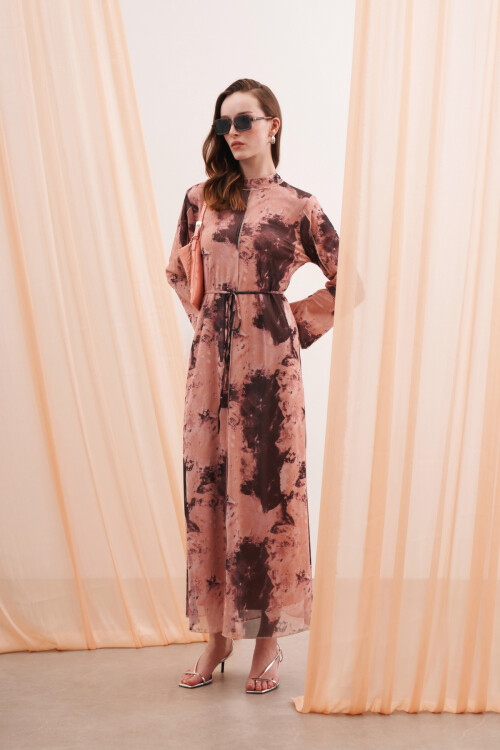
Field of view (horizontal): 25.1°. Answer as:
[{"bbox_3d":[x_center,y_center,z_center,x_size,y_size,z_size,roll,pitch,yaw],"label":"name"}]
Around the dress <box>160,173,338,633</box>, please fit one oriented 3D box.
[{"bbox_3d":[0.025,0.081,3.320,0.600,1.370,0.360,0,1,25],"label":"dress"}]

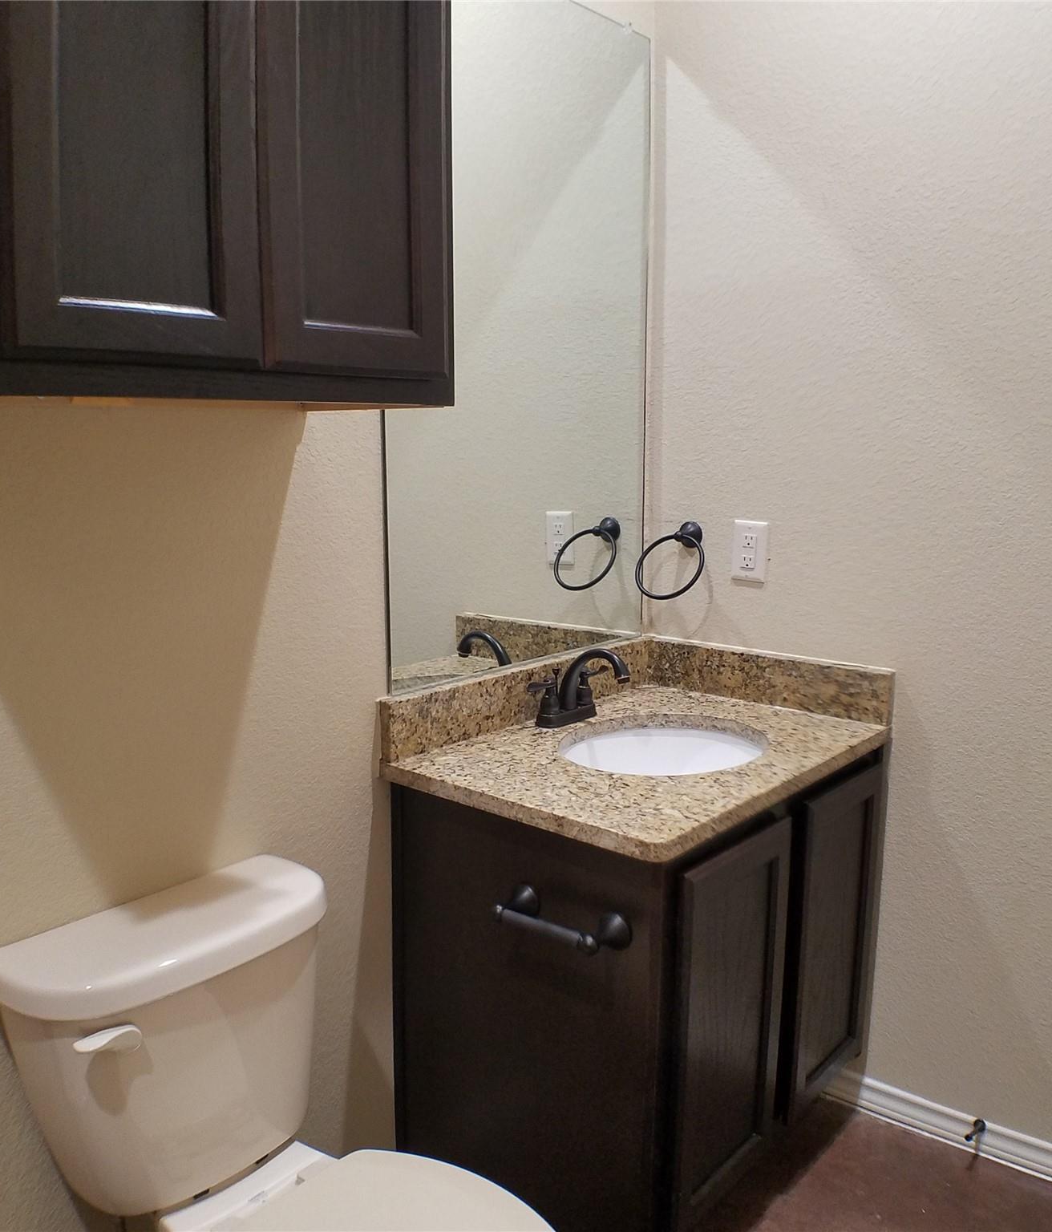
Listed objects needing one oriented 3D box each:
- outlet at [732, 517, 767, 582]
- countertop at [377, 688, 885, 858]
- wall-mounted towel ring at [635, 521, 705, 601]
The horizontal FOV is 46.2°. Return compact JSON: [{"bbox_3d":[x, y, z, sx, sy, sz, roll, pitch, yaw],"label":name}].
[{"bbox_3d":[0.442,-0.127,2.437,0.071,0.115,0.010,9,14,40],"label":"outlet"},{"bbox_3d":[0.220,0.242,2.188,0.559,0.030,0.774,9,14,40],"label":"countertop"},{"bbox_3d":[0.301,-0.109,2.486,0.149,0.143,0.124,9,14,40],"label":"wall-mounted towel ring"}]

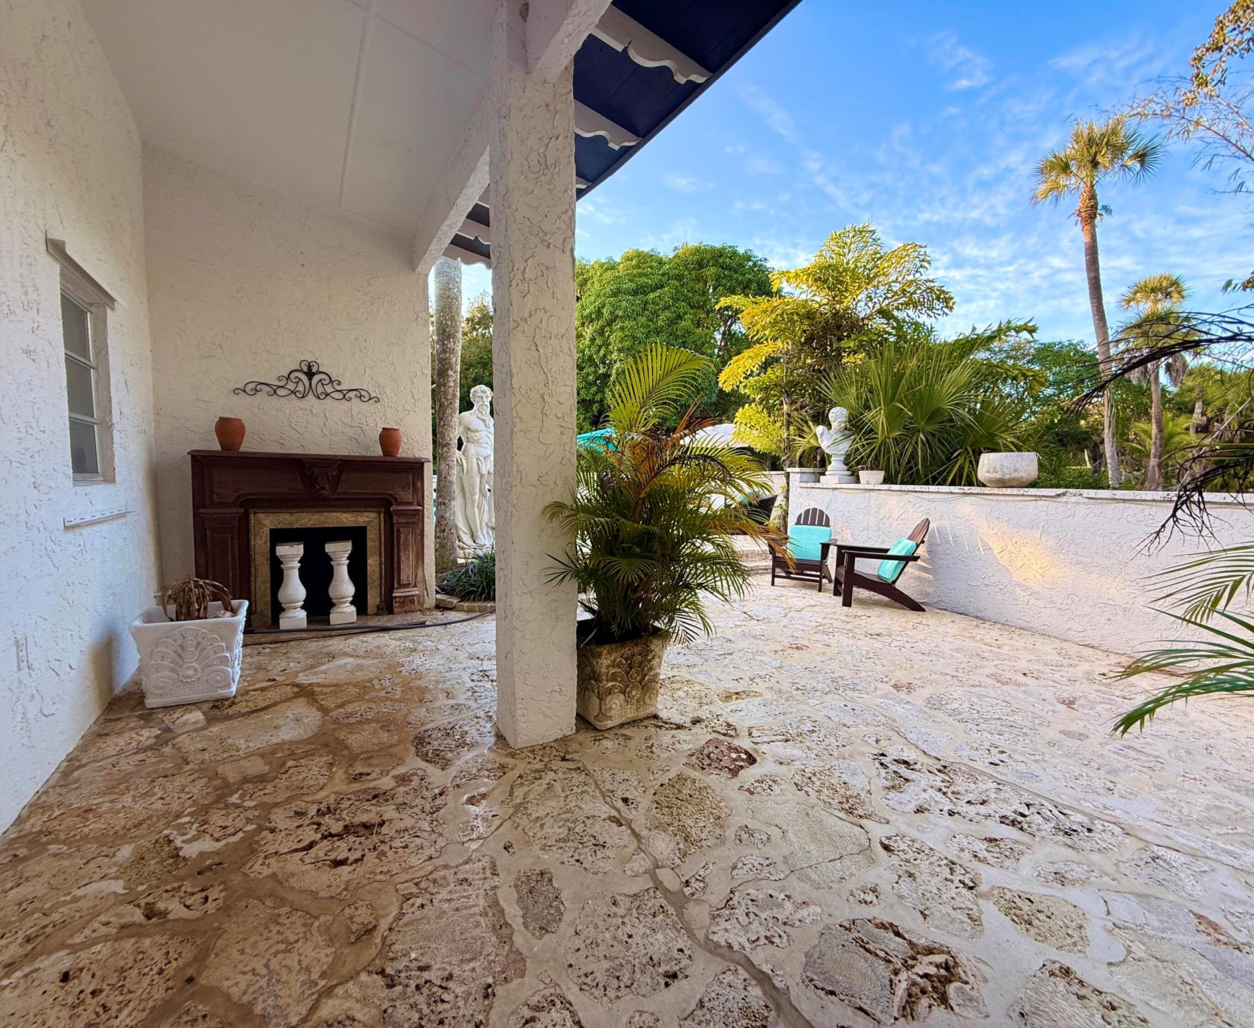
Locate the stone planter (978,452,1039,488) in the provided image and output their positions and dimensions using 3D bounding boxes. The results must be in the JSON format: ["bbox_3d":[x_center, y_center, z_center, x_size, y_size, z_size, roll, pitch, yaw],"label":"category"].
[{"bbox_3d":[3.325,-0.388,4.841,0.460,0.290,0.460,-1,4,-19],"label":"stone planter"}]

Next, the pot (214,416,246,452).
[{"bbox_3d":[-2.971,-0.601,4.145,0.188,0.260,0.188,-2,4,-31],"label":"pot"}]

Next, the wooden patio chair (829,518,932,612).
[{"bbox_3d":[2.535,0.460,5.579,0.800,0.890,0.720,1,4,14],"label":"wooden patio chair"}]

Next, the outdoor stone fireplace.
[{"bbox_3d":[-2.471,0.206,4.511,1.630,1.320,0.360,-2,4,-33],"label":"outdoor stone fireplace"}]

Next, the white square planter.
[{"bbox_3d":[-2.412,0.772,3.098,0.440,0.450,0.440,-1,4,-26],"label":"white square planter"}]

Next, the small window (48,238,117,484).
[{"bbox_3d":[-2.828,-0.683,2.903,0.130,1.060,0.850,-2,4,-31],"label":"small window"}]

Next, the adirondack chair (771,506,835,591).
[{"bbox_3d":[2.142,0.391,6.587,0.720,0.890,0.800,3,4,34],"label":"adirondack chair"}]

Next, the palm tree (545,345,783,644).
[{"bbox_3d":[0.142,-0.114,2.847,1.150,1.500,1.080,0,4,0],"label":"palm tree"}]

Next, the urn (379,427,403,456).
[{"bbox_3d":[-2.014,-0.617,4.730,0.188,0.260,0.188,-2,4,-31],"label":"urn"}]

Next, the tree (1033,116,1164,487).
[{"bbox_3d":[13.614,-6.011,16.000,2.900,10.795,2.900,3,5,41],"label":"tree"}]

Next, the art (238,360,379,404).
[{"bbox_3d":[-2.589,-1.086,4.544,1.030,0.340,0.030,-2,4,-33],"label":"art"}]

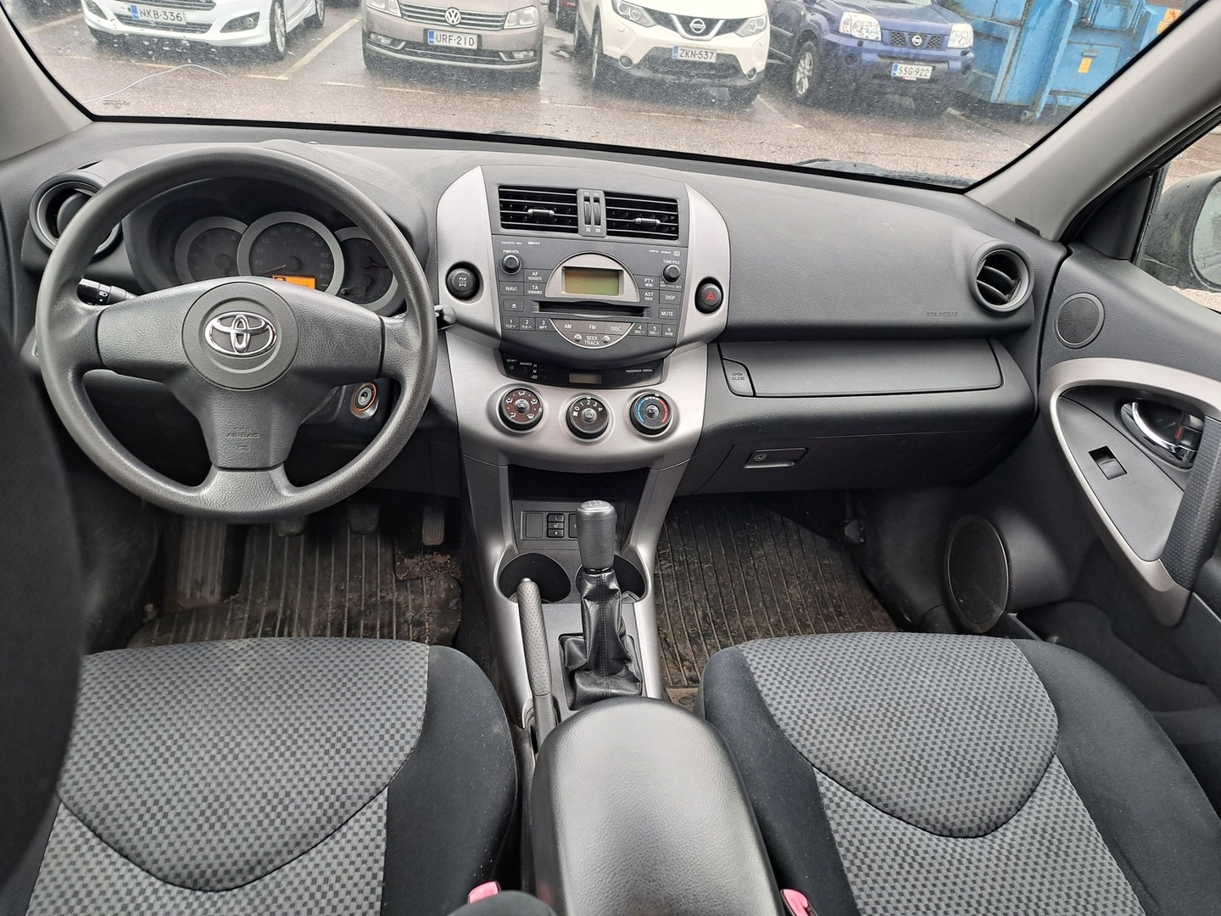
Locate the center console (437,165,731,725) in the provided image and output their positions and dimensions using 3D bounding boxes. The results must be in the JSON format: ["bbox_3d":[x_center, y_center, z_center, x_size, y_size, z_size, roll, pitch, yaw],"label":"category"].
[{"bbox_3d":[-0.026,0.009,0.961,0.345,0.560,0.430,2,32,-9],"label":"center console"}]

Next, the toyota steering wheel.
[{"bbox_3d":[-0.368,-0.122,0.866,0.376,0.376,0.095,0,4,-11],"label":"toyota steering wheel"}]

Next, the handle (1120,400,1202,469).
[{"bbox_3d":[0.670,-0.027,1.030,0.037,0.057,0.110,-2,33,-15],"label":"handle"}]

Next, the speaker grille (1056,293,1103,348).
[{"bbox_3d":[0.642,-0.188,1.160,0.013,0.077,0.077,3,31,-23],"label":"speaker grille"}]

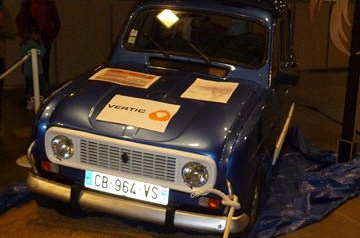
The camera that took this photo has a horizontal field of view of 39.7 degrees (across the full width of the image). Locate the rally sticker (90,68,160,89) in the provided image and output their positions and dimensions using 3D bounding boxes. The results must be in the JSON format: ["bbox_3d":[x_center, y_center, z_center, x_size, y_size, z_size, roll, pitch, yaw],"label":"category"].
[{"bbox_3d":[-0.378,-0.286,3.447,0.420,0.015,0.290,8,22,12],"label":"rally sticker"}]

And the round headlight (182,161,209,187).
[{"bbox_3d":[0.088,0.290,2.708,0.147,0.147,0.080,10,21,16],"label":"round headlight"}]

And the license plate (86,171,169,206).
[{"bbox_3d":[-0.311,0.391,2.864,0.520,0.110,0.012,10,21,16],"label":"license plate"}]

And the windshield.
[{"bbox_3d":[0.114,-0.617,3.752,1.080,0.365,0.080,10,-8,16],"label":"windshield"}]

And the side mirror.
[{"bbox_3d":[0.811,-0.302,3.720,0.165,0.105,0.070,10,21,16],"label":"side mirror"}]

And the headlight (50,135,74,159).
[{"bbox_3d":[-0.679,0.158,2.926,0.147,0.147,0.080,10,21,16],"label":"headlight"}]

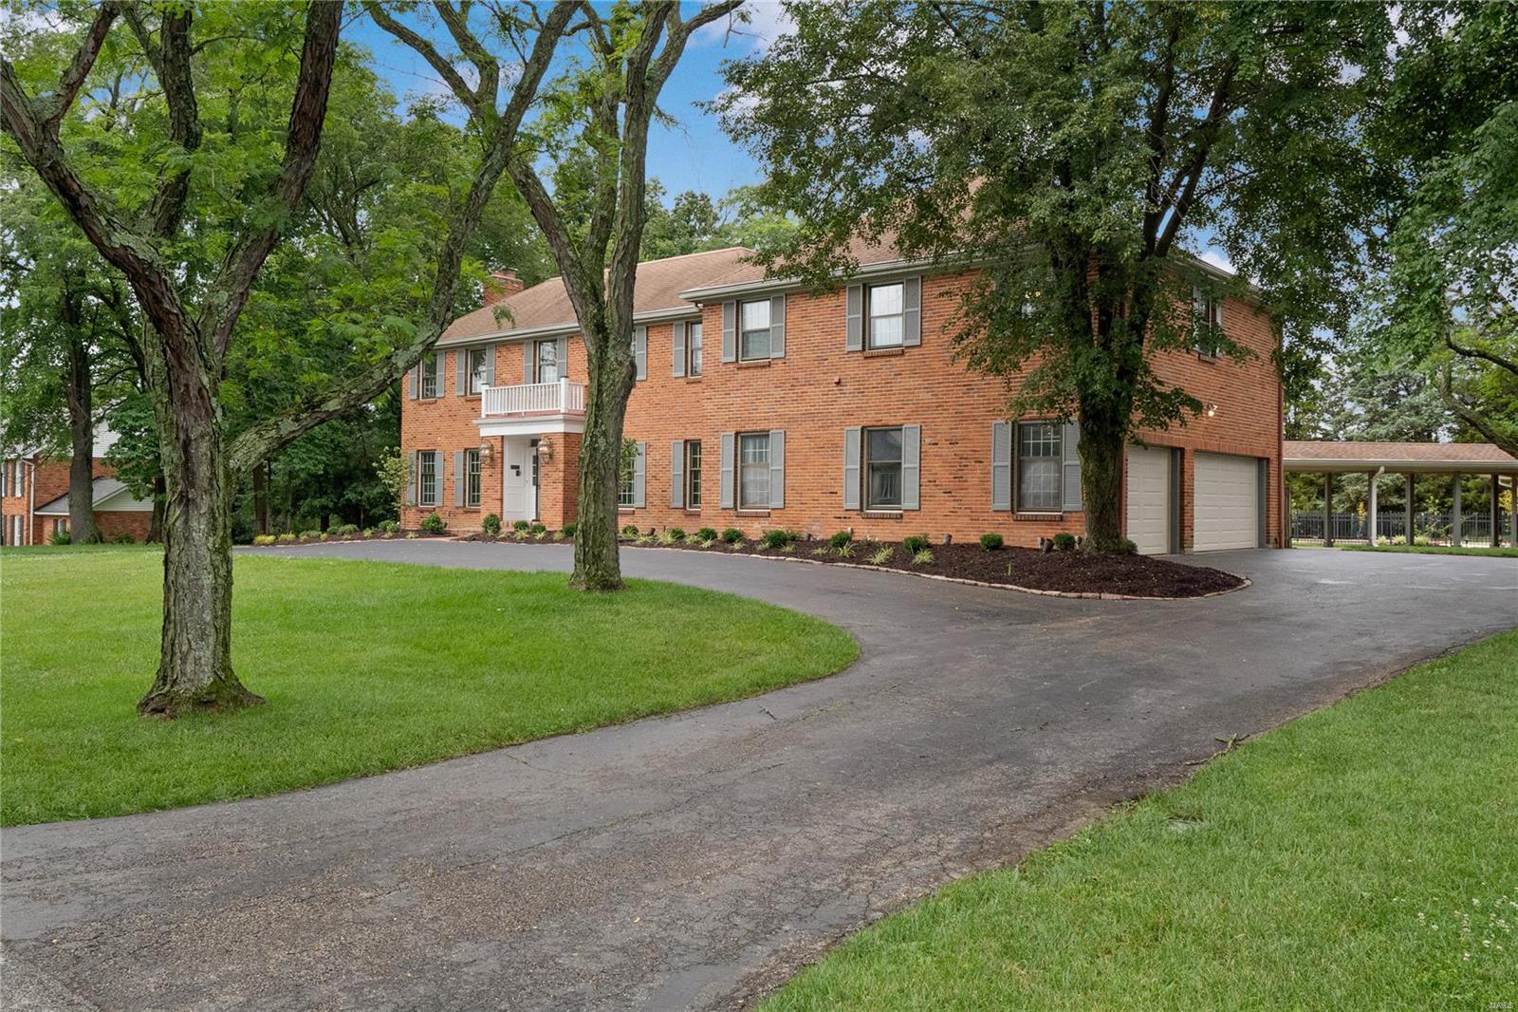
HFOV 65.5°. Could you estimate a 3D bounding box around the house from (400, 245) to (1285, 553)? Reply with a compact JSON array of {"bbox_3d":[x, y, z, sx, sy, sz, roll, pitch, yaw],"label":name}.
[{"bbox_3d":[0.349,-3.328,30.891,22.950,8.450,10.750,0,0,38],"label":"house"}]

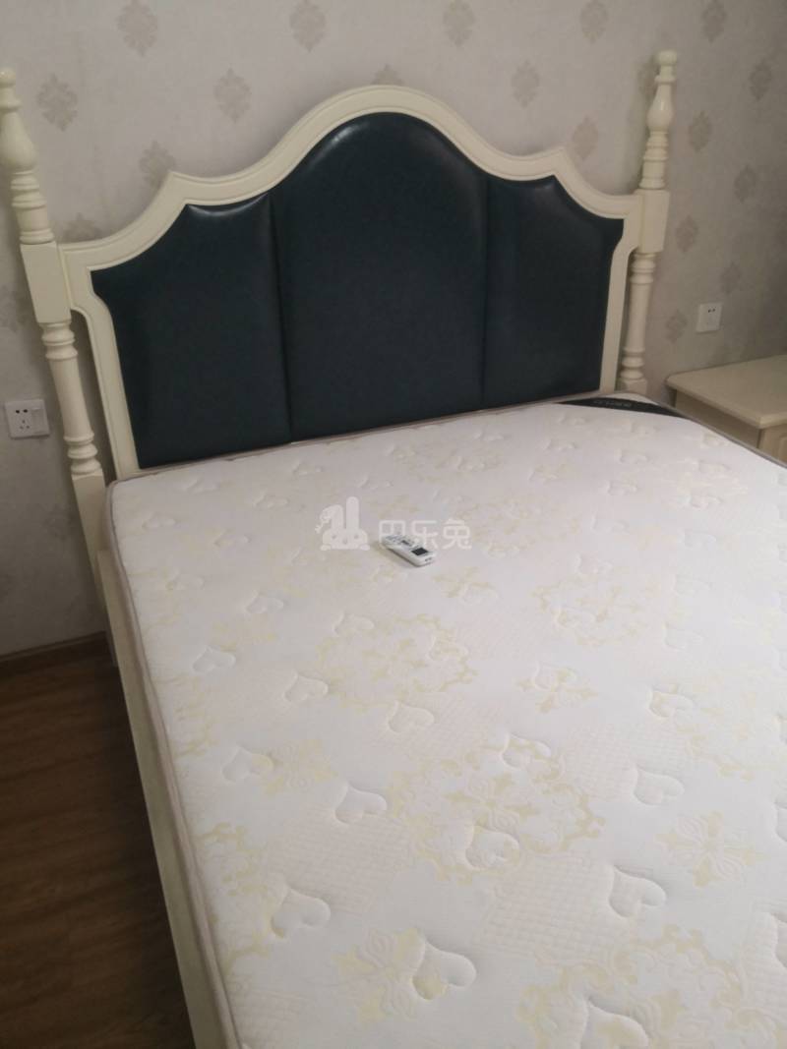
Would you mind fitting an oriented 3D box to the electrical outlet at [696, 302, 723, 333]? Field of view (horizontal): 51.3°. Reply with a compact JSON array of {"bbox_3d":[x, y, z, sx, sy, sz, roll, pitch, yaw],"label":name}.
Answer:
[{"bbox_3d":[0.964,-0.631,2.494,0.086,0.086,0.012,-12,29,-18],"label":"electrical outlet"}]

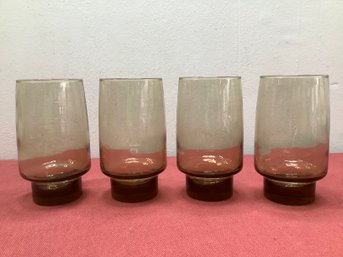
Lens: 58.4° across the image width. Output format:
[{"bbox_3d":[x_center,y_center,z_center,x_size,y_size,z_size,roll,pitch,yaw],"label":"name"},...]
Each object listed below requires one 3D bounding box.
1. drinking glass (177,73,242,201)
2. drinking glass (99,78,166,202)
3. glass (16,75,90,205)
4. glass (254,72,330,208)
[{"bbox_3d":[0.041,0.009,0.322,0.070,0.122,0.070,-1,8,0],"label":"drinking glass"},{"bbox_3d":[-0.040,0.010,0.322,0.070,0.122,0.070,-1,8,0],"label":"drinking glass"},{"bbox_3d":[-0.120,0.012,0.318,0.070,0.122,0.070,-1,8,0],"label":"glass"},{"bbox_3d":[0.121,0.010,0.309,0.070,0.122,0.070,-1,8,0],"label":"glass"}]

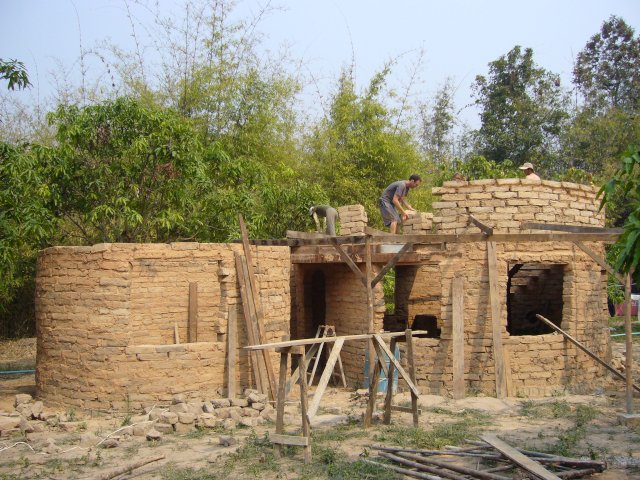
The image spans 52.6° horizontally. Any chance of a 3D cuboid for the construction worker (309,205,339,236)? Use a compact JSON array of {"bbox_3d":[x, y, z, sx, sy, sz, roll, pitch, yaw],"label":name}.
[{"bbox_3d":[0.079,-0.236,12.700,0.620,0.880,0.400,-1,-2,26],"label":"construction worker"}]

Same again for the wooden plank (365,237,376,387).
[{"bbox_3d":[0.694,1.098,8.760,0.070,2.240,0.070,-1,-2,0],"label":"wooden plank"}]

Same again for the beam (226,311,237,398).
[{"bbox_3d":[-1.321,1.718,9.812,0.110,1.382,0.035,-2,-9,14],"label":"beam"}]

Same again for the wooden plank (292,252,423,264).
[{"bbox_3d":[0.628,0.307,10.750,2.234,0.165,0.070,0,-5,-3],"label":"wooden plank"}]

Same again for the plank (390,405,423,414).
[{"bbox_3d":[1.055,2.088,7.963,0.439,0.068,0.045,0,-4,35],"label":"plank"}]

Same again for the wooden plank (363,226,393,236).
[{"bbox_3d":[0.841,-0.122,9.300,0.060,0.110,1.600,-1,-2,23],"label":"wooden plank"}]

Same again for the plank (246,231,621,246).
[{"bbox_3d":[1.446,0.017,9.250,5.360,0.110,0.110,-1,-2,14],"label":"plank"}]

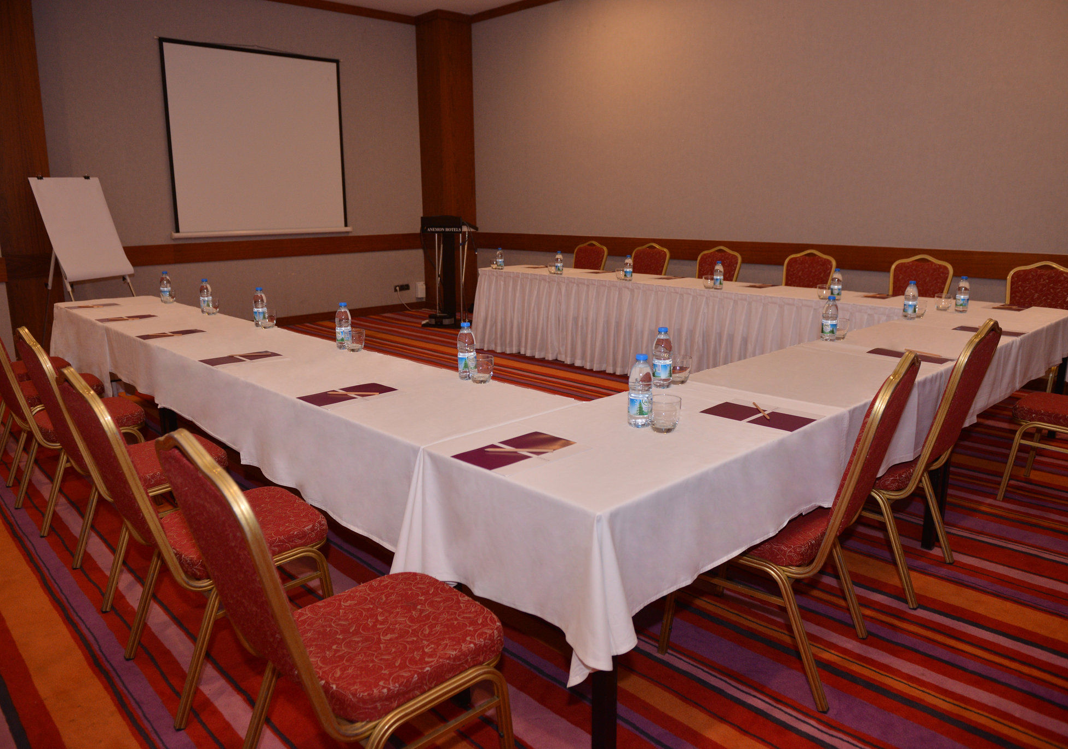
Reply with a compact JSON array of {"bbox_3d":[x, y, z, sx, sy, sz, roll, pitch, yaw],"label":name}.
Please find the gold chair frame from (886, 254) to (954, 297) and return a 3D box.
[{"bbox_3d":[2.526,-0.313,5.167,0.570,0.962,0.455,-12,17,-43],"label":"gold chair frame"}]

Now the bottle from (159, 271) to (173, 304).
[{"bbox_3d":[-2.369,-0.557,4.809,0.067,0.202,0.067,-12,17,-42],"label":"bottle"}]

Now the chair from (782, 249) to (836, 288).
[{"bbox_3d":[1.972,-0.439,5.733,0.570,0.962,0.455,-12,17,-43],"label":"chair"}]

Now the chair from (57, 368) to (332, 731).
[{"bbox_3d":[-0.939,0.395,2.100,0.570,0.962,0.455,-12,17,-43],"label":"chair"}]

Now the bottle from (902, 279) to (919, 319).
[{"bbox_3d":[1.988,-0.393,3.941,0.067,0.202,0.067,-12,17,-42],"label":"bottle"}]

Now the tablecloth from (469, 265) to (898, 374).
[{"bbox_3d":[1.042,-0.370,6.039,0.672,0.756,4.140,-12,17,-42],"label":"tablecloth"}]

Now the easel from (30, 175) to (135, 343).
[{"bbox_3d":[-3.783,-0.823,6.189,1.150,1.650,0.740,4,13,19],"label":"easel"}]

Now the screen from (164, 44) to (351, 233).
[{"bbox_3d":[-2.932,-2.484,8.062,2.100,1.965,0.080,-12,17,-43],"label":"screen"}]

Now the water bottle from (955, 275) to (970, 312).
[{"bbox_3d":[2.398,-0.449,4.176,0.067,0.202,0.067,-12,17,-42],"label":"water bottle"}]

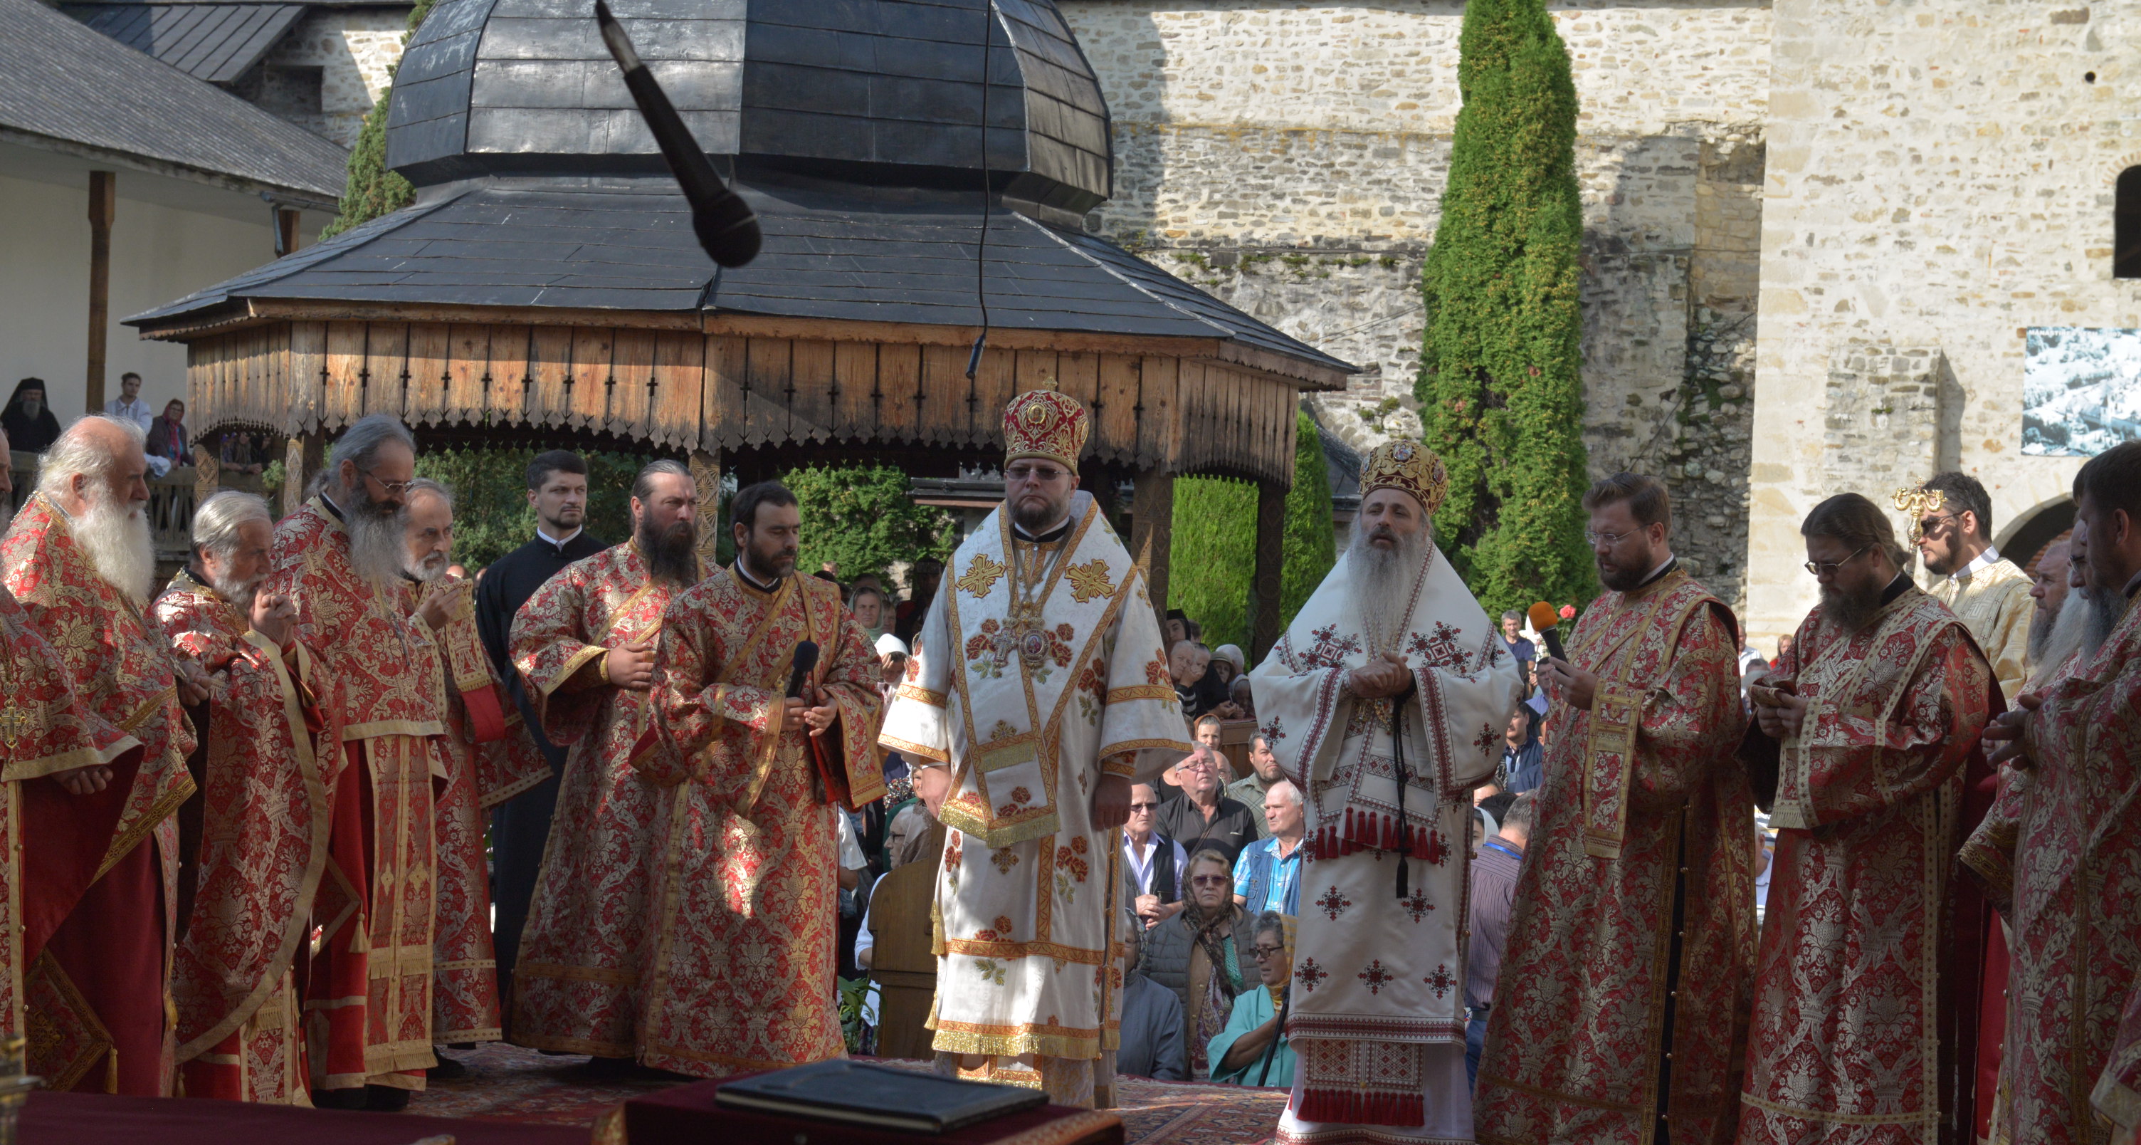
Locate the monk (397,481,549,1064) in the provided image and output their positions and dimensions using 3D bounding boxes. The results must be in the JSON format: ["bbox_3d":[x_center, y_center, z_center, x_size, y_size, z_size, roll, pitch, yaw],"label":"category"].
[{"bbox_3d":[-1.803,0.579,11.950,0.480,1.680,0.580,2,1,38],"label":"monk"}]

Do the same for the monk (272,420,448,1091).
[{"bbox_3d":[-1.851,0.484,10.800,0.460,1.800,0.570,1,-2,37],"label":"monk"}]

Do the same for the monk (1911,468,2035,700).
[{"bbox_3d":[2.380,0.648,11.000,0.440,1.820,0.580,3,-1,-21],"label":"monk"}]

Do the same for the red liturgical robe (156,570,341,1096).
[{"bbox_3d":[-2.091,0.672,10.550,0.460,1.364,0.530,2,0,30],"label":"red liturgical robe"}]

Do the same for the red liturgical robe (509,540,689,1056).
[{"bbox_3d":[-1.315,0.647,12.100,0.700,1.480,0.520,3,-2,-41],"label":"red liturgical robe"}]

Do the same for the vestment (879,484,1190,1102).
[{"bbox_3d":[-0.108,0.476,11.450,0.820,1.968,0.500,2,0,14],"label":"vestment"}]

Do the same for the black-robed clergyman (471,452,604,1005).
[{"bbox_3d":[-1.604,0.505,12.900,0.560,1.761,0.360,2,0,-22],"label":"black-robed clergyman"}]

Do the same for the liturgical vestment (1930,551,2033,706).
[{"bbox_3d":[2.605,0.665,12.000,0.420,1.460,0.560,1,0,-30],"label":"liturgical vestment"}]

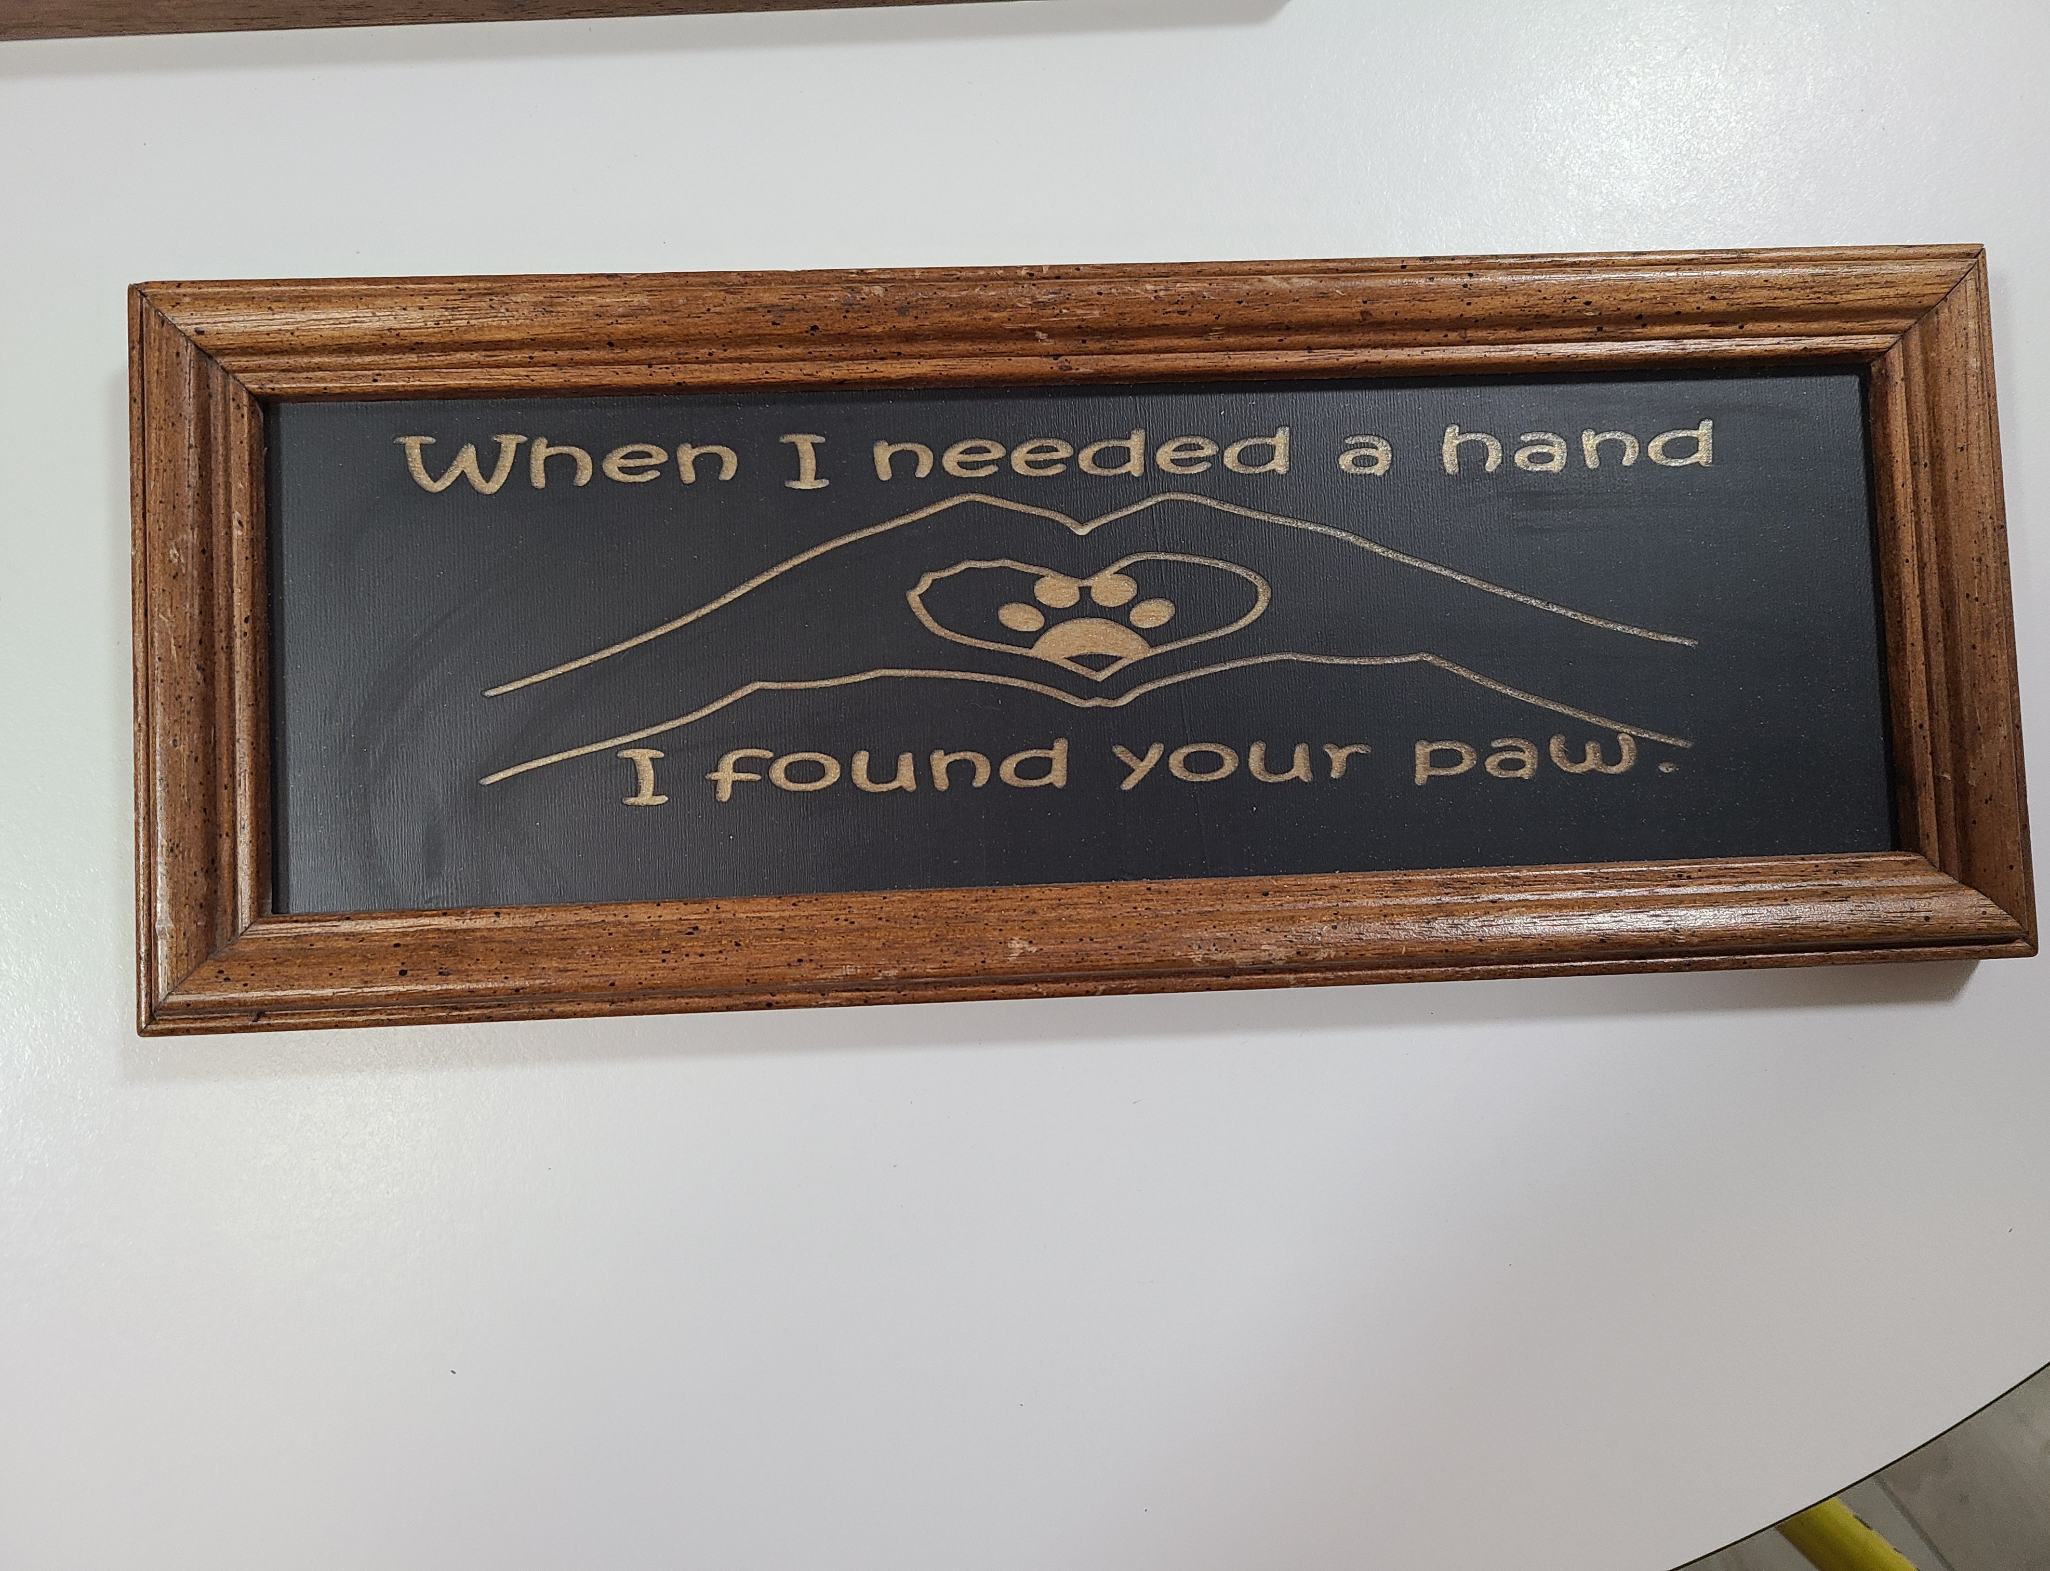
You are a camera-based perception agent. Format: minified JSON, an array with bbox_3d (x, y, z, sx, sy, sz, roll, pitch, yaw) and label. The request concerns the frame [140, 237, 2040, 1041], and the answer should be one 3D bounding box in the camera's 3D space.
[{"bbox_3d":[0.017,-0.038,0.385,0.455,0.022,0.177,-2,87,-3],"label":"frame"}]

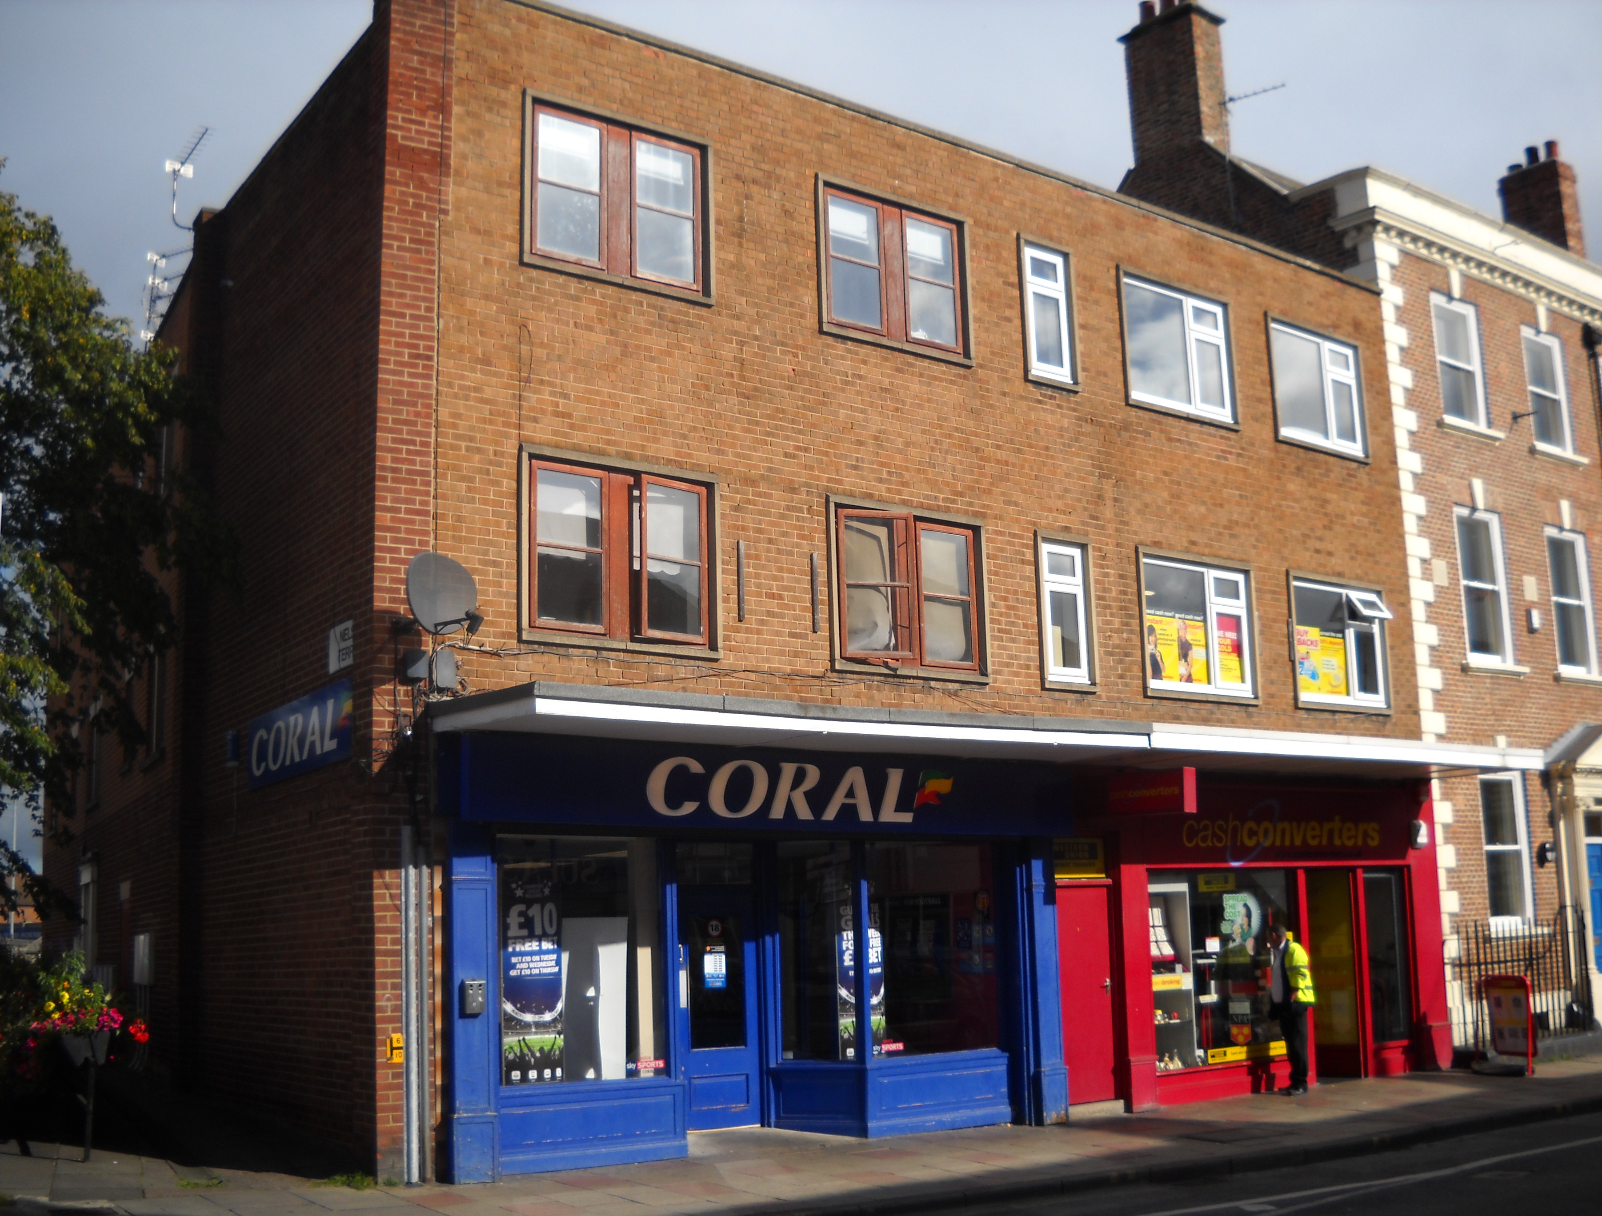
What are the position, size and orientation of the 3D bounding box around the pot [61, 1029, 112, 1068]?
[{"bbox_3d":[-5.544,3.436,13.832,0.350,0.300,0.330,6,-13,-37],"label":"pot"}]

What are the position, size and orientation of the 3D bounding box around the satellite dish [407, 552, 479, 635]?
[{"bbox_3d":[-2.442,-0.111,12.443,0.420,0.590,0.620,-11,-14,41],"label":"satellite dish"}]

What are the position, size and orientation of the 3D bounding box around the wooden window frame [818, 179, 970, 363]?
[{"bbox_3d":[0.854,-3.068,16.445,1.780,1.420,0.150,6,-13,-37],"label":"wooden window frame"}]

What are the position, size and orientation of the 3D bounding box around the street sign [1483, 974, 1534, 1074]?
[{"bbox_3d":[7.420,4.380,18.750,0.400,1.040,0.620,6,-13,-37],"label":"street sign"}]

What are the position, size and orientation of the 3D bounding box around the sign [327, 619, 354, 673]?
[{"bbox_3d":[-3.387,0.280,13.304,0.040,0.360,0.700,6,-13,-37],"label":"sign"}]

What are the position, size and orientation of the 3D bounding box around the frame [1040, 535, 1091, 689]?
[{"bbox_3d":[2.500,0.040,16.880,0.500,1.340,0.130,6,-13,-37],"label":"frame"}]

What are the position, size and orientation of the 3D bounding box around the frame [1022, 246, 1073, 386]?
[{"bbox_3d":[2.450,-2.909,17.721,0.600,1.360,0.120,6,-13,-37],"label":"frame"}]

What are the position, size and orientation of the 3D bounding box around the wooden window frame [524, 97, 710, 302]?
[{"bbox_3d":[-1.460,-3.280,14.380,1.700,1.370,0.130,6,-13,-37],"label":"wooden window frame"}]

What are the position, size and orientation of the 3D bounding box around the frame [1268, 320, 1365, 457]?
[{"bbox_3d":[5.800,-2.440,19.980,1.500,1.330,0.130,6,-13,-37],"label":"frame"}]

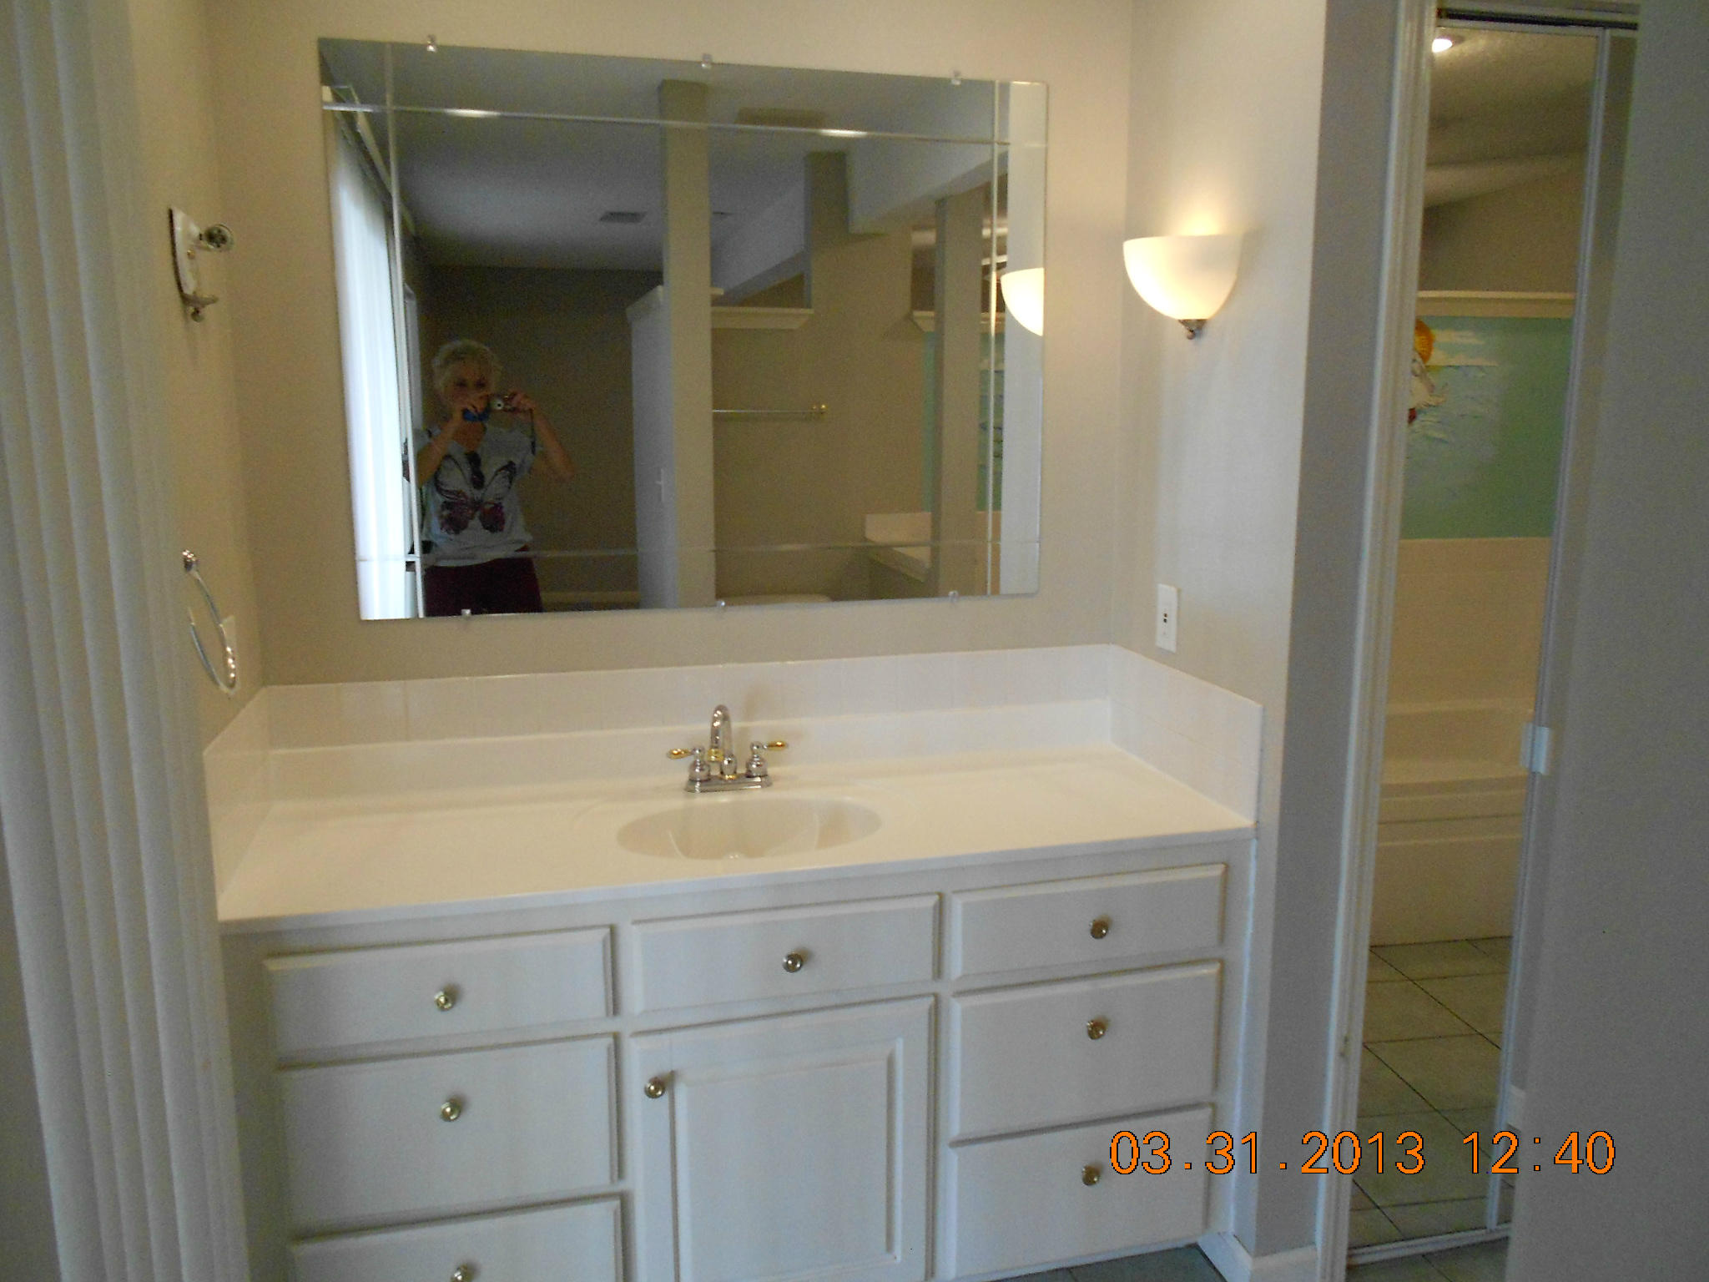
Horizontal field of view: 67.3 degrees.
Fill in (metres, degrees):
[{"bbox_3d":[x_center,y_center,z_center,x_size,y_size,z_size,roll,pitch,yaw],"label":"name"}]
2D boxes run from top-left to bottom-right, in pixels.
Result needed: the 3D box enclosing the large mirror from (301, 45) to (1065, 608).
[{"bbox_3d":[-0.242,-0.516,2.234,1.224,0.926,0.010,-3,10,-14],"label":"large mirror"}]

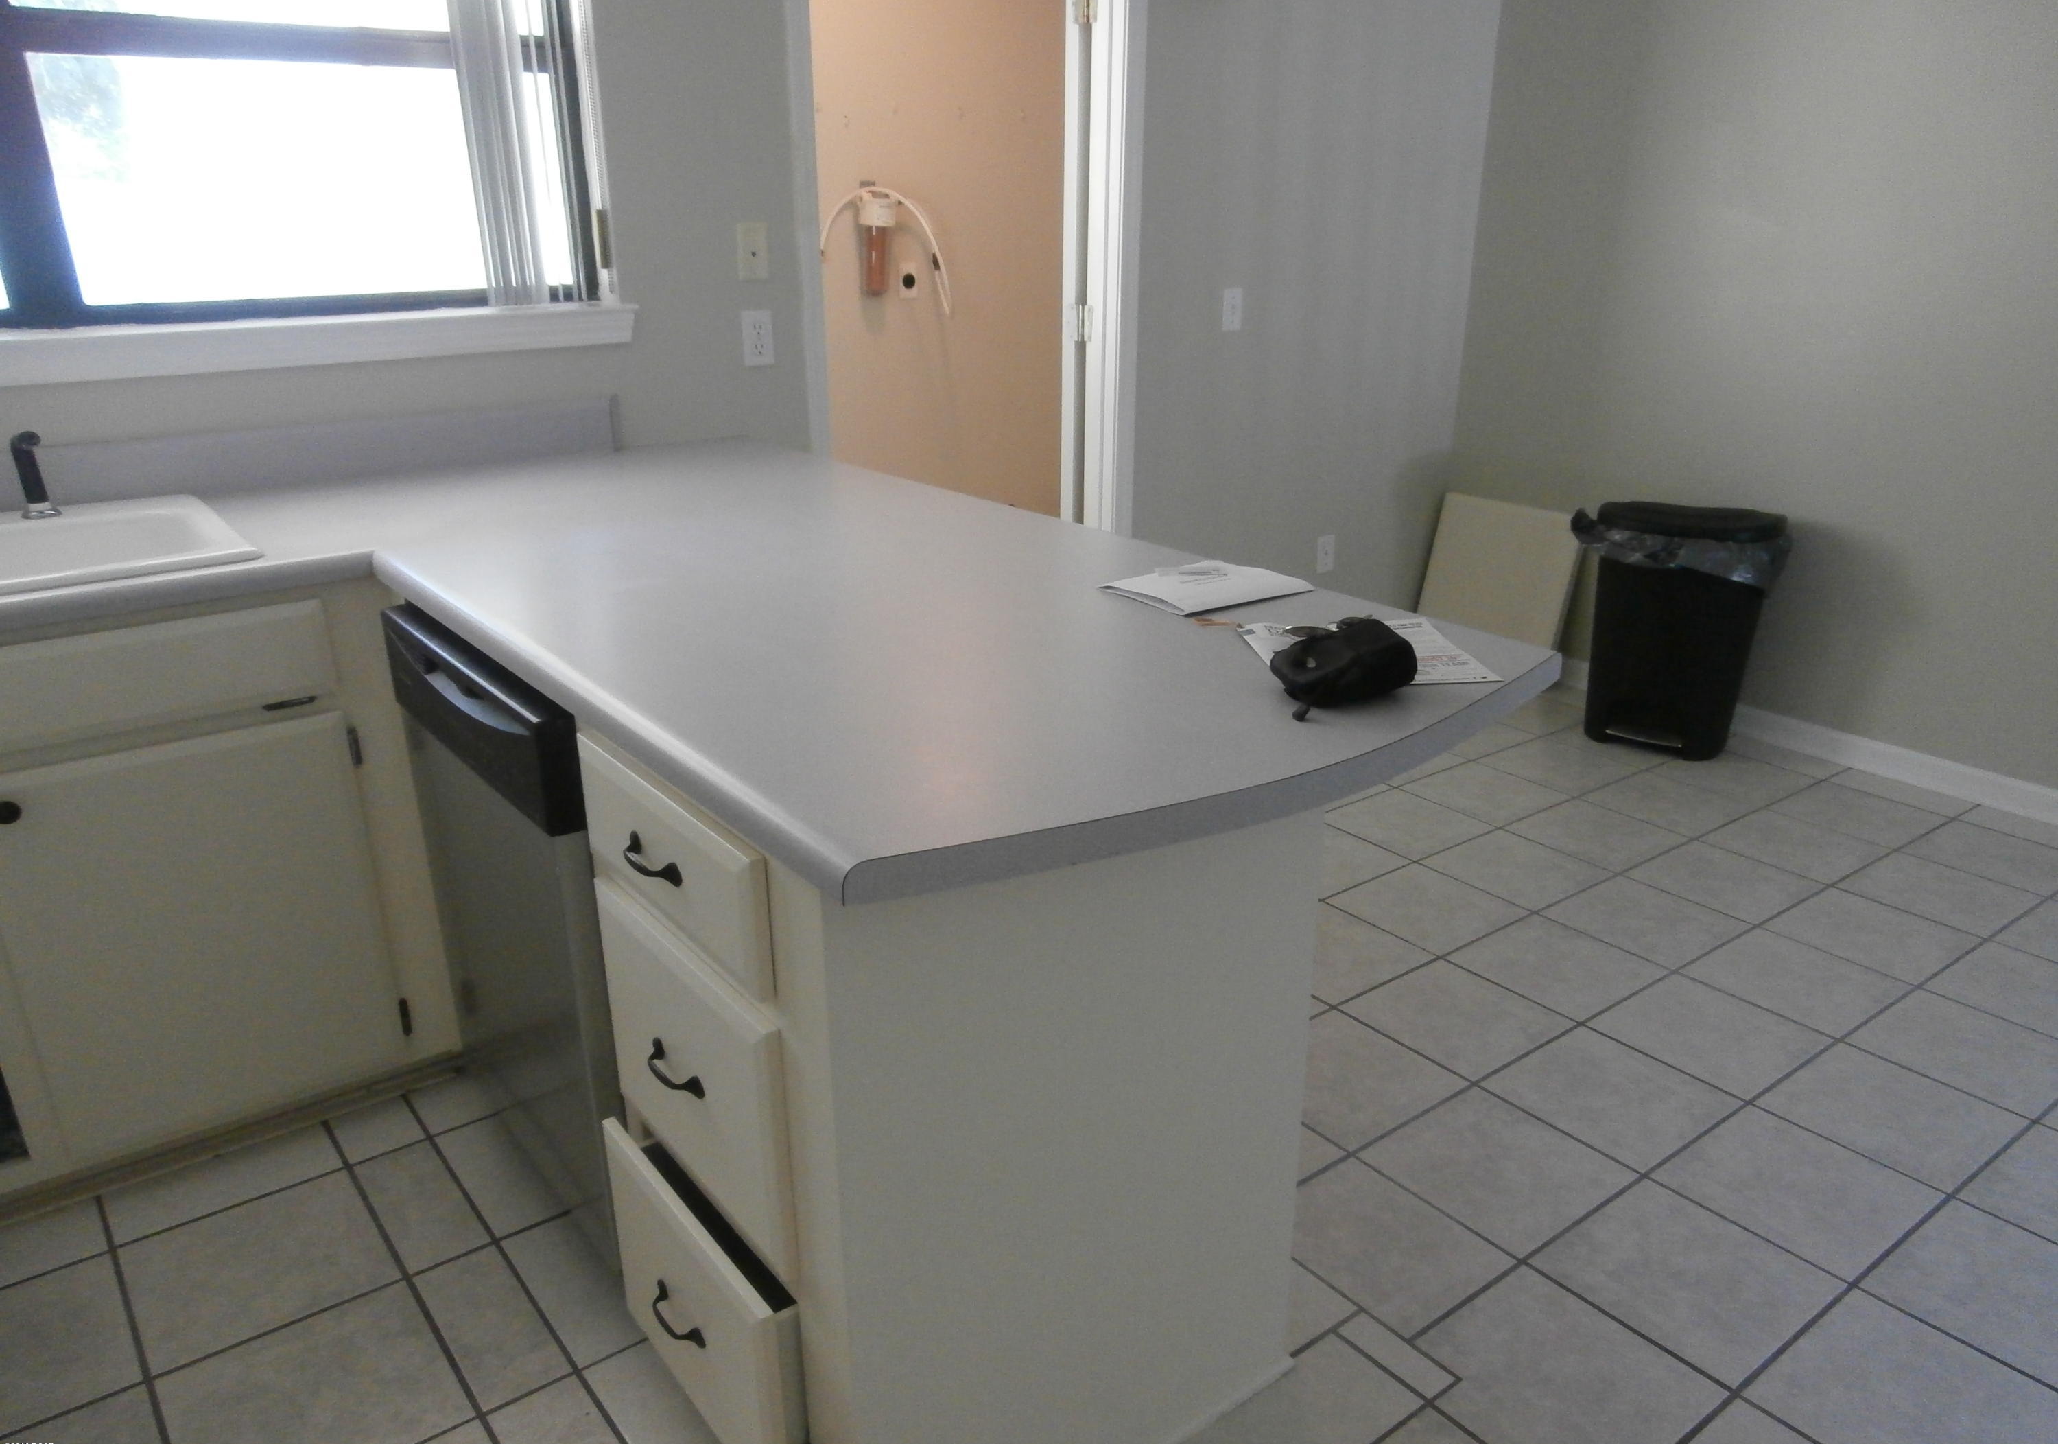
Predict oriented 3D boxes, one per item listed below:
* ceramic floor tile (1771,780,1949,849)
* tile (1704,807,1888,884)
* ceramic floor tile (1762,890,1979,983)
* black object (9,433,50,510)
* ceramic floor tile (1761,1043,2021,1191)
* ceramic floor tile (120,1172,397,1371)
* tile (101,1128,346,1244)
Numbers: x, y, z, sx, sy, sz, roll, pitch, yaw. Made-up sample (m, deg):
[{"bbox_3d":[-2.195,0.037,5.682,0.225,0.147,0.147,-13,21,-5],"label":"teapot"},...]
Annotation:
[{"bbox_3d":[2.031,0.226,3.494,0.302,0.010,0.302,-14,24,-35],"label":"ceramic floor tile"},{"bbox_3d":[1.742,0.285,3.249,0.297,0.010,0.297,-14,24,-34],"label":"tile"},{"bbox_3d":[1.716,0.434,2.907,0.302,0.010,0.302,-14,24,-35],"label":"ceramic floor tile"},{"bbox_3d":[-1.523,-0.387,2.185,0.043,0.106,0.033,4,20,13],"label":"black object"},{"bbox_3d":[1.404,0.640,2.325,0.302,0.010,0.302,-14,24,-35],"label":"ceramic floor tile"},{"bbox_3d":[-1.077,0.762,1.998,0.302,0.010,0.302,-14,24,-35],"label":"ceramic floor tile"},{"bbox_3d":[-1.218,0.702,2.168,0.302,0.010,0.143,-14,24,-35],"label":"tile"}]

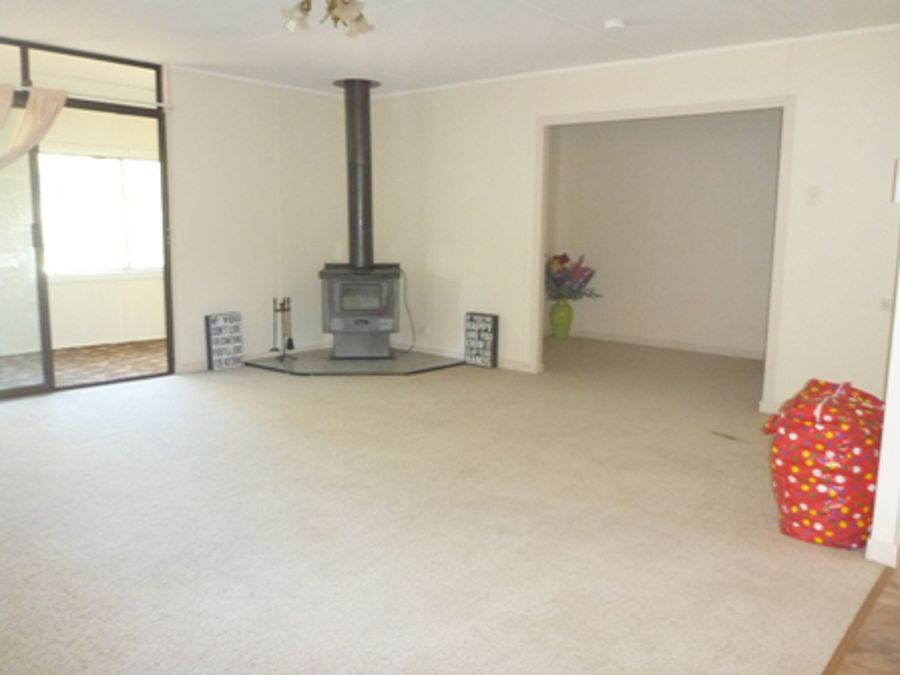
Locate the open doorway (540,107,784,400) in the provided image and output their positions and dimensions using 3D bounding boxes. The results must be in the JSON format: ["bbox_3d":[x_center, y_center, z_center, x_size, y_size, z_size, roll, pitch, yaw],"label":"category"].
[{"bbox_3d":[1.485,-0.595,5.431,1.790,2.020,0.130,8,12,39],"label":"open doorway"}]

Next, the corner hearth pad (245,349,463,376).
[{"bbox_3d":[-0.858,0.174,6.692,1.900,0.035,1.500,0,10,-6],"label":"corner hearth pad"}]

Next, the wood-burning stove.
[{"bbox_3d":[-0.803,-1.029,6.535,0.700,2.400,0.540,0,10,-6],"label":"wood-burning stove"}]

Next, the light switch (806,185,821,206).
[{"bbox_3d":[2.309,-0.902,4.626,0.078,0.125,0.013,8,12,39],"label":"light switch"}]

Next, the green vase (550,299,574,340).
[{"bbox_3d":[1.221,-0.203,7.871,0.250,0.430,0.250,1,10,0],"label":"green vase"}]

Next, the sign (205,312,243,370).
[{"bbox_3d":[-1.919,0.028,6.204,0.290,0.455,0.063,-8,9,-43],"label":"sign"}]

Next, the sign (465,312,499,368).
[{"bbox_3d":[0.274,0.026,6.376,0.290,0.455,0.063,8,10,39],"label":"sign"}]

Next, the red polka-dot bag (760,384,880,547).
[{"bbox_3d":[1.607,0.503,3.110,0.430,0.630,0.390,8,12,39],"label":"red polka-dot bag"}]

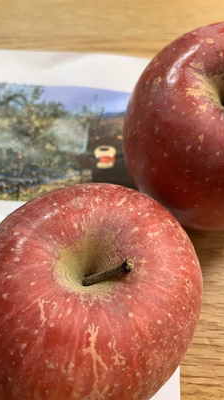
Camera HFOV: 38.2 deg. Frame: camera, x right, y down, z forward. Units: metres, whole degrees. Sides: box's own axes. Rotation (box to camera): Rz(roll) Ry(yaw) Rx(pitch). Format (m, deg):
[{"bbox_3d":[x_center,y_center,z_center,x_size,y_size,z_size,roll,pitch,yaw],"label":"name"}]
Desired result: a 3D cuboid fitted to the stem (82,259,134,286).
[{"bbox_3d":[-0.002,0.024,0.104,0.018,0.003,0.003,-24,78,18],"label":"stem"}]

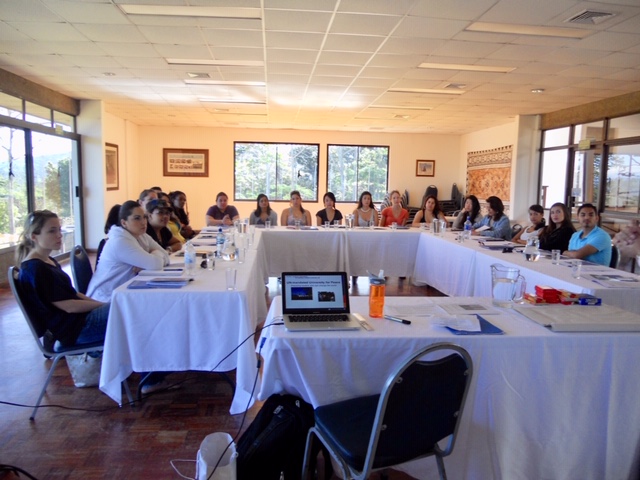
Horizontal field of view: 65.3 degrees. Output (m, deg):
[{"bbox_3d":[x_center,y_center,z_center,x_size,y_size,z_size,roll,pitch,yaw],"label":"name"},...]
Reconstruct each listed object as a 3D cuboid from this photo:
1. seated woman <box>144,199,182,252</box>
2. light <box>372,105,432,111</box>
[{"bbox_3d":[-1.575,0.232,4.776,0.680,1.230,0.500,3,6,14],"label":"seated woman"},{"bbox_3d":[1.462,-2.434,9.078,1.200,0.070,0.300,1,6,-6],"label":"light"}]

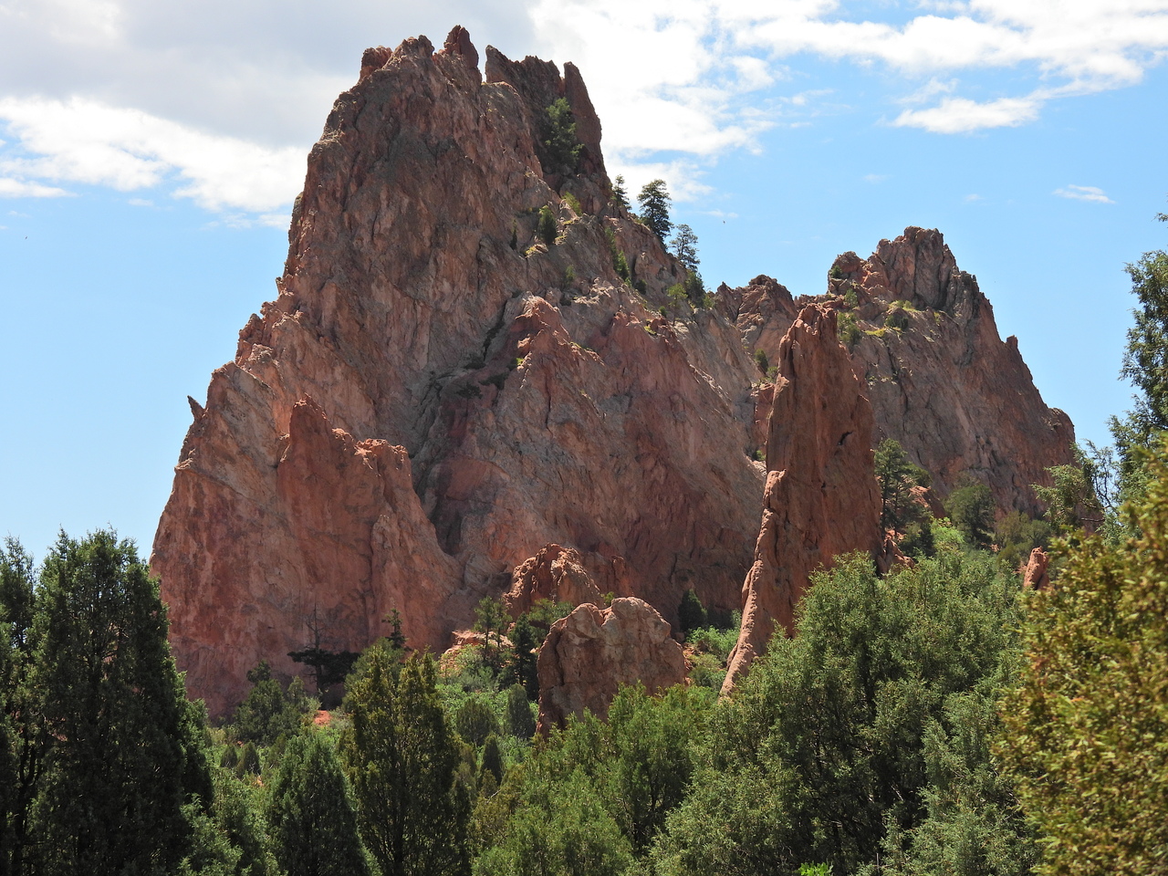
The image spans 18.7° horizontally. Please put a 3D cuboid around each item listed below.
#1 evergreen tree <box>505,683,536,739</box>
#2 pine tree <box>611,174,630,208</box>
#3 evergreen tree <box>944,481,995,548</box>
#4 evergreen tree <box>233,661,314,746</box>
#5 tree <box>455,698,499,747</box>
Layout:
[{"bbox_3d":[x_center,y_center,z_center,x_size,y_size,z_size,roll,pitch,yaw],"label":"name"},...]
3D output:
[{"bbox_3d":[-5.260,23.570,305.000,2.440,4.950,2.310,0,-5,0],"label":"evergreen tree"},{"bbox_3d":[4.200,-26.780,388.000,2.100,4.100,1.990,0,-5,0],"label":"pine tree"},{"bbox_3d":[38.680,7.770,355.000,5.030,6.490,4.780,0,-5,0],"label":"evergreen tree"},{"bbox_3d":[-29.590,25.150,335.000,7.160,8.110,6.800,0,-5,0],"label":"evergreen tree"},{"bbox_3d":[-9.080,24.150,300.000,3.550,4.170,3.380,0,-5,0],"label":"tree"}]

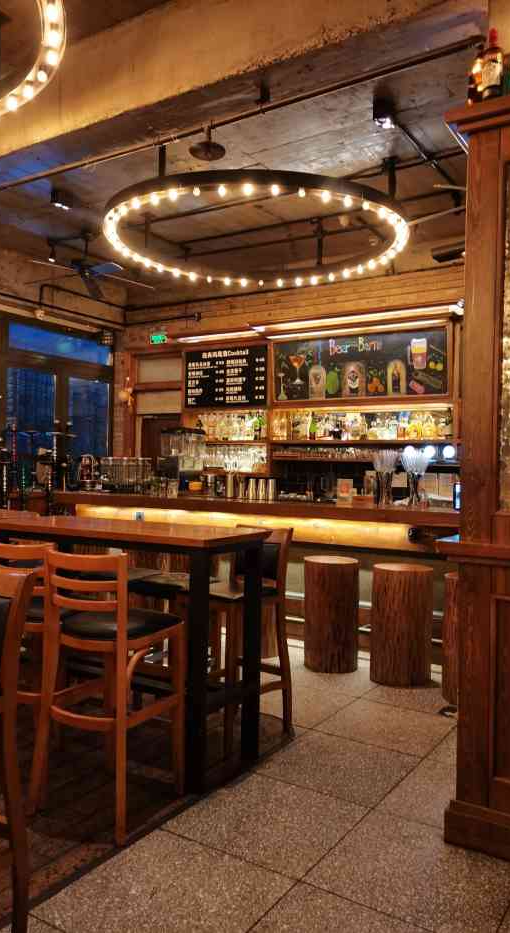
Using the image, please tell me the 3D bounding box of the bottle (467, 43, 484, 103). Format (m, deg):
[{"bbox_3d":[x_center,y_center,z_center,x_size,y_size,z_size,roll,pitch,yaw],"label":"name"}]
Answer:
[{"bbox_3d":[0.805,-1.399,2.554,0.078,0.273,0.078,1,0,33],"label":"bottle"}]

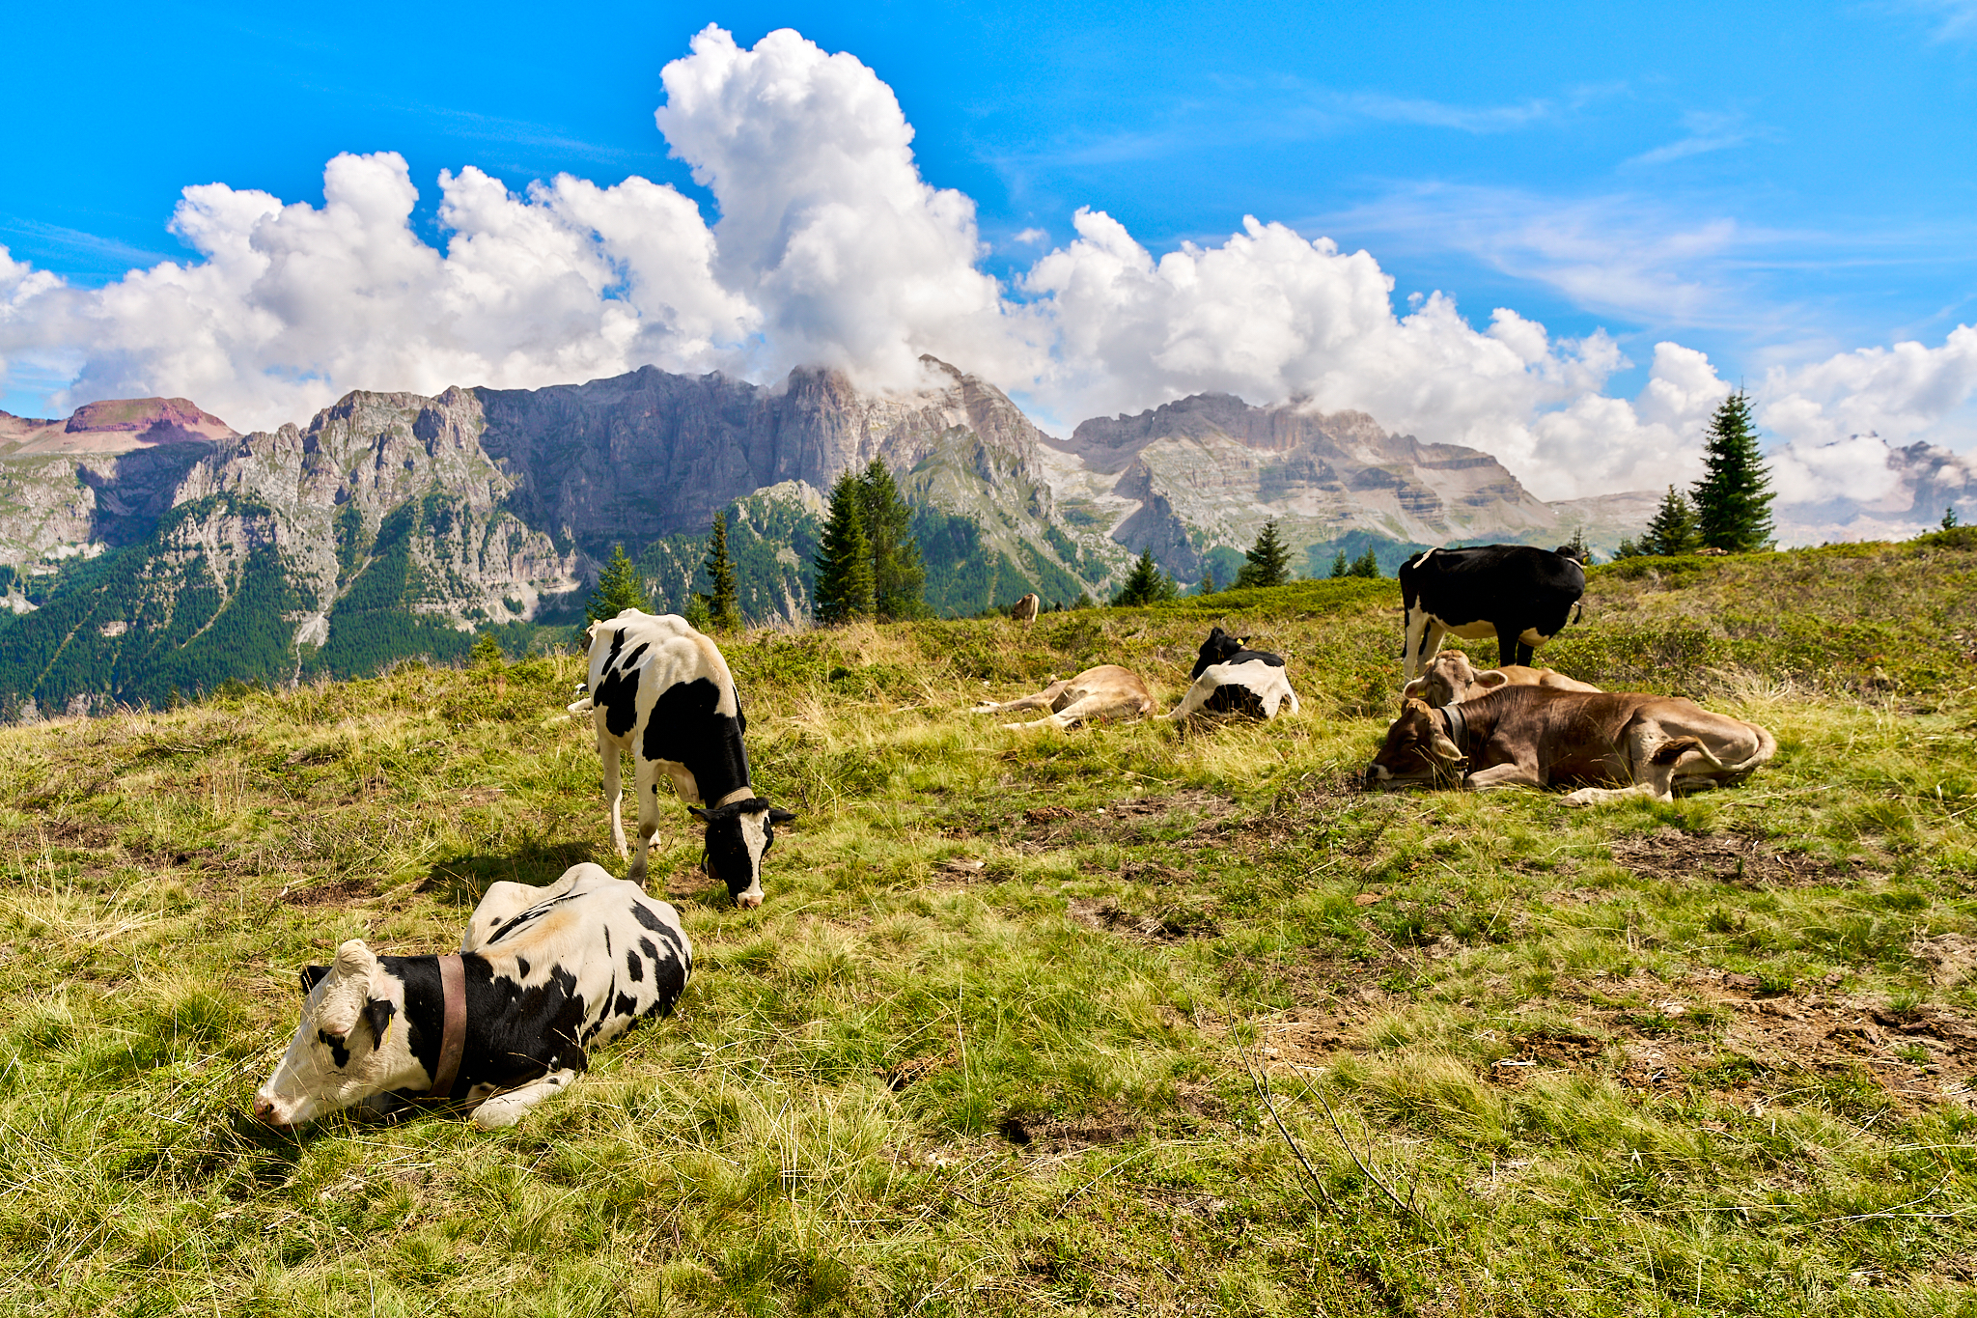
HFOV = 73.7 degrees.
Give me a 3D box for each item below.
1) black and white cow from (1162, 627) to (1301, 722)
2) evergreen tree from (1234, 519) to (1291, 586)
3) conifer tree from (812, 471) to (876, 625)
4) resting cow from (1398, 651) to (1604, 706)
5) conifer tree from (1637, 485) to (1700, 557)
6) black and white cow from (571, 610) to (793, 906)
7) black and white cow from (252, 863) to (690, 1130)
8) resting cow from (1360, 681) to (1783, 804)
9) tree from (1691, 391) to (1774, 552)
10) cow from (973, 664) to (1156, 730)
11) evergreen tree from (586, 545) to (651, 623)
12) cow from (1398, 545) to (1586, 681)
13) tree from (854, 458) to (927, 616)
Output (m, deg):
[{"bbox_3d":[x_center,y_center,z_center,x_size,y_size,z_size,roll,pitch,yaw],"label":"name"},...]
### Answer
[{"bbox_3d":[2.150,0.130,11.800,0.820,0.800,1.600,-1,3,-21],"label":"black and white cow"},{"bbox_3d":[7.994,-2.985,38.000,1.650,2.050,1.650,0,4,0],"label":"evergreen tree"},{"bbox_3d":[-4.400,-3.200,40.000,2.100,5.100,2.100,0,3,0],"label":"conifer tree"},{"bbox_3d":[3.600,0.300,8.800,1.900,0.680,0.750,-2,4,-26],"label":"resting cow"},{"bbox_3d":[20.696,-4.151,40.000,1.900,2.250,1.900,0,4,0],"label":"conifer tree"},{"bbox_3d":[-1.750,0.450,7.150,0.720,1.400,2.150,-2,4,-31],"label":"black and white cow"},{"bbox_3d":[-1.580,0.980,4.500,0.840,0.650,1.750,1,3,20],"label":"black and white cow"},{"bbox_3d":[3.270,0.460,7.550,2.150,0.650,0.850,1,4,15],"label":"resting cow"},{"bbox_3d":[22.595,-5.628,40.000,2.550,4.950,2.550,0,4,0],"label":"tree"},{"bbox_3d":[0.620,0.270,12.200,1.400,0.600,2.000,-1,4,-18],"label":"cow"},{"bbox_3d":[-9.600,-1.550,34.500,1.900,3.000,1.900,0,3,0],"label":"evergreen tree"},{"bbox_3d":[4.180,-0.250,10.900,1.780,1.380,0.680,0,4,-7],"label":"cow"},{"bbox_3d":[-3.020,-3.650,42.000,2.700,5.500,2.700,0,3,0],"label":"tree"}]

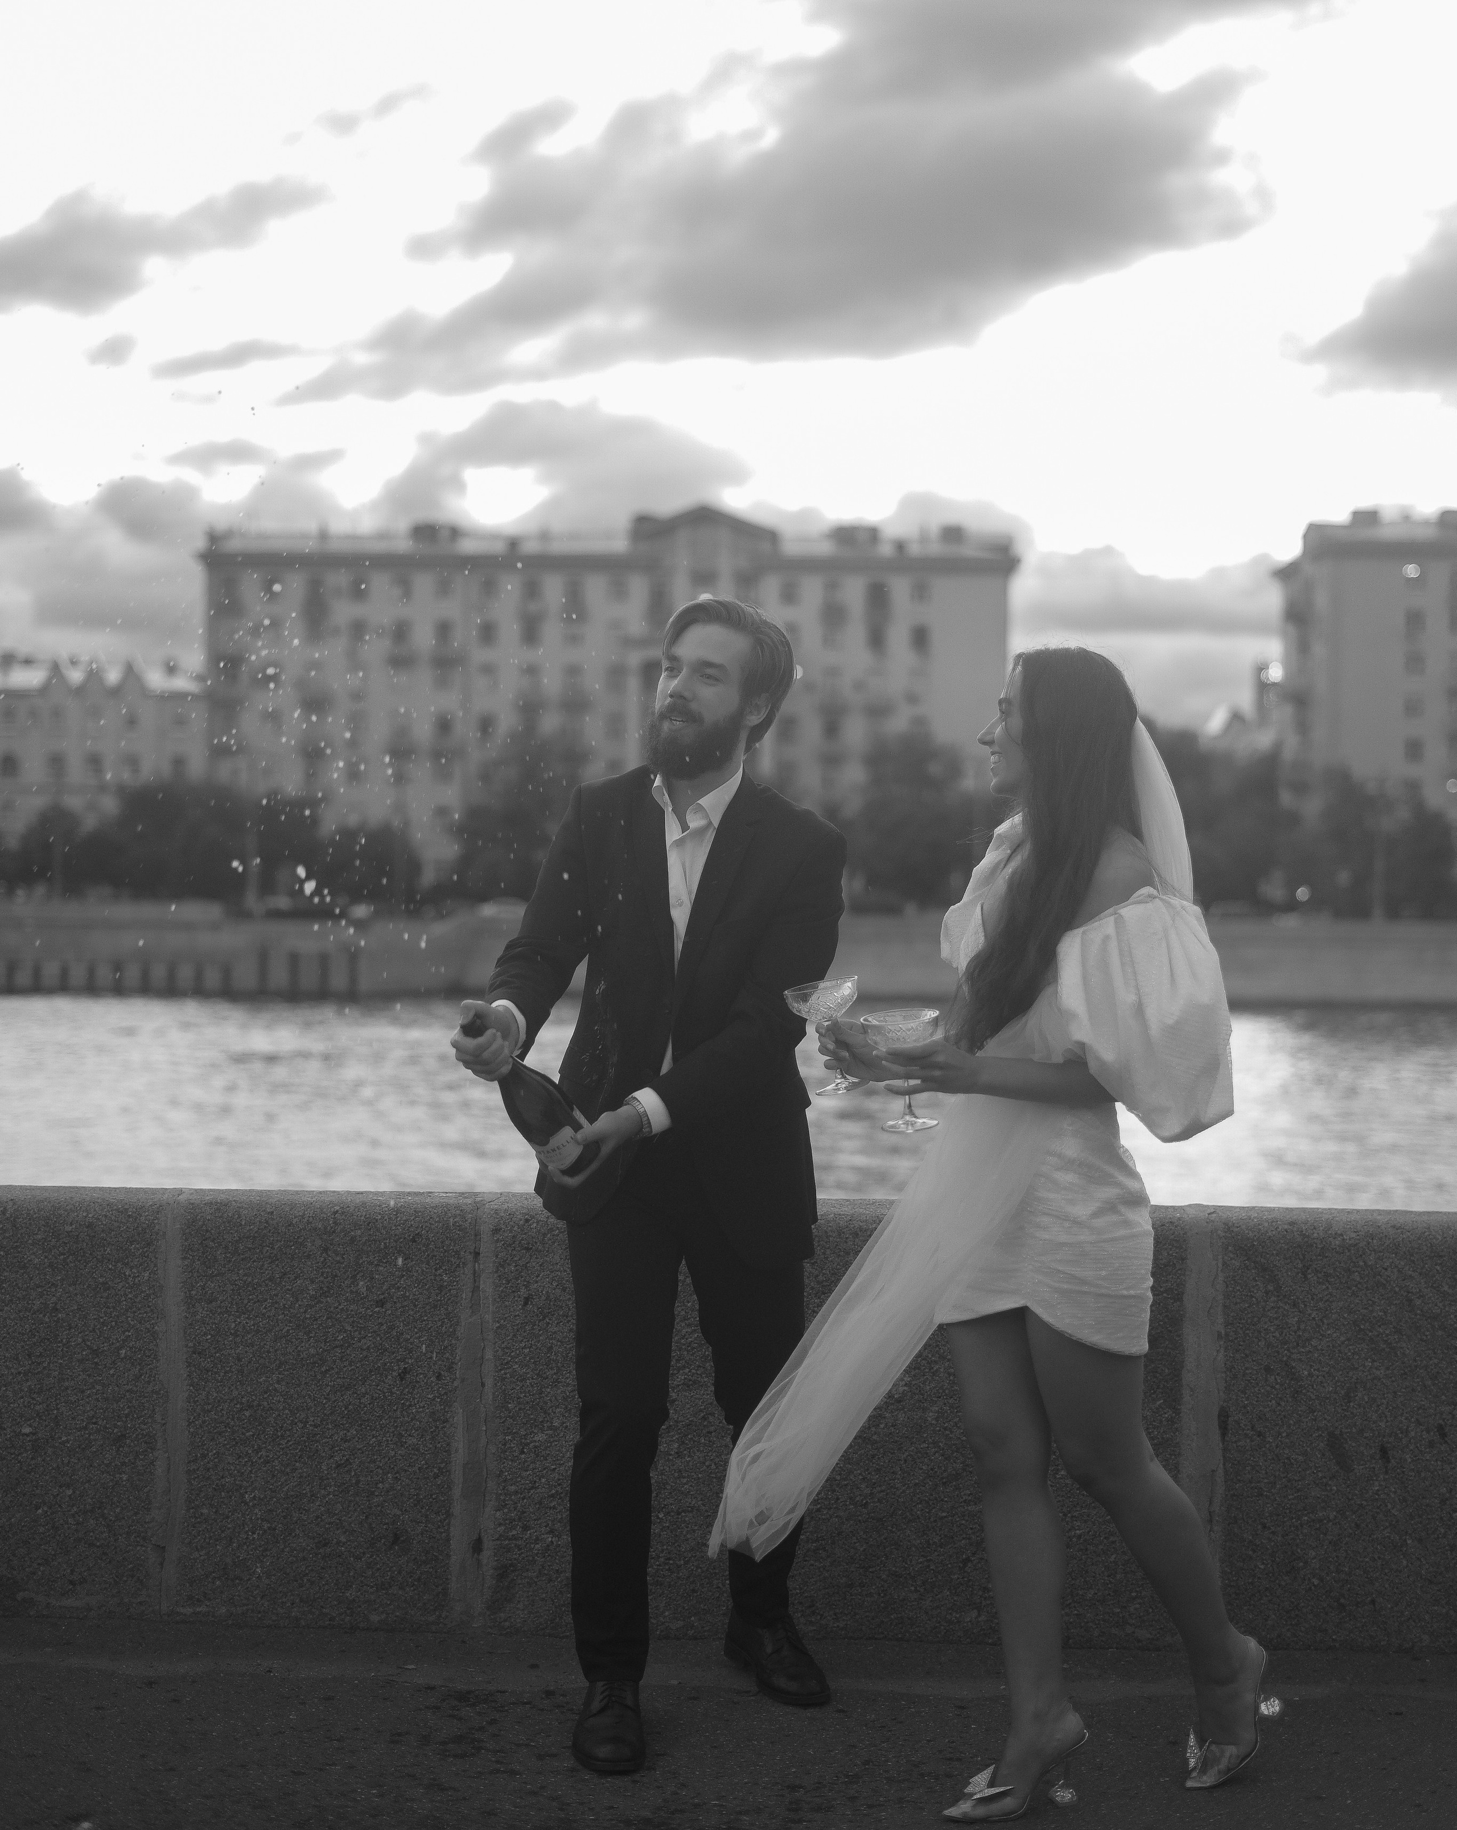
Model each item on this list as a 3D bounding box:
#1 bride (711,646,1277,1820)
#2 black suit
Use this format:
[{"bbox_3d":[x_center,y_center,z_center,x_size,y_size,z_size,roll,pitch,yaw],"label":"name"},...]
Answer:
[{"bbox_3d":[0.431,0.452,4.388,0.800,1.685,0.500,1,0,-24],"label":"bride"},{"bbox_3d":[-0.049,0.495,4.780,0.490,1.450,0.590,1,0,18],"label":"black suit"}]

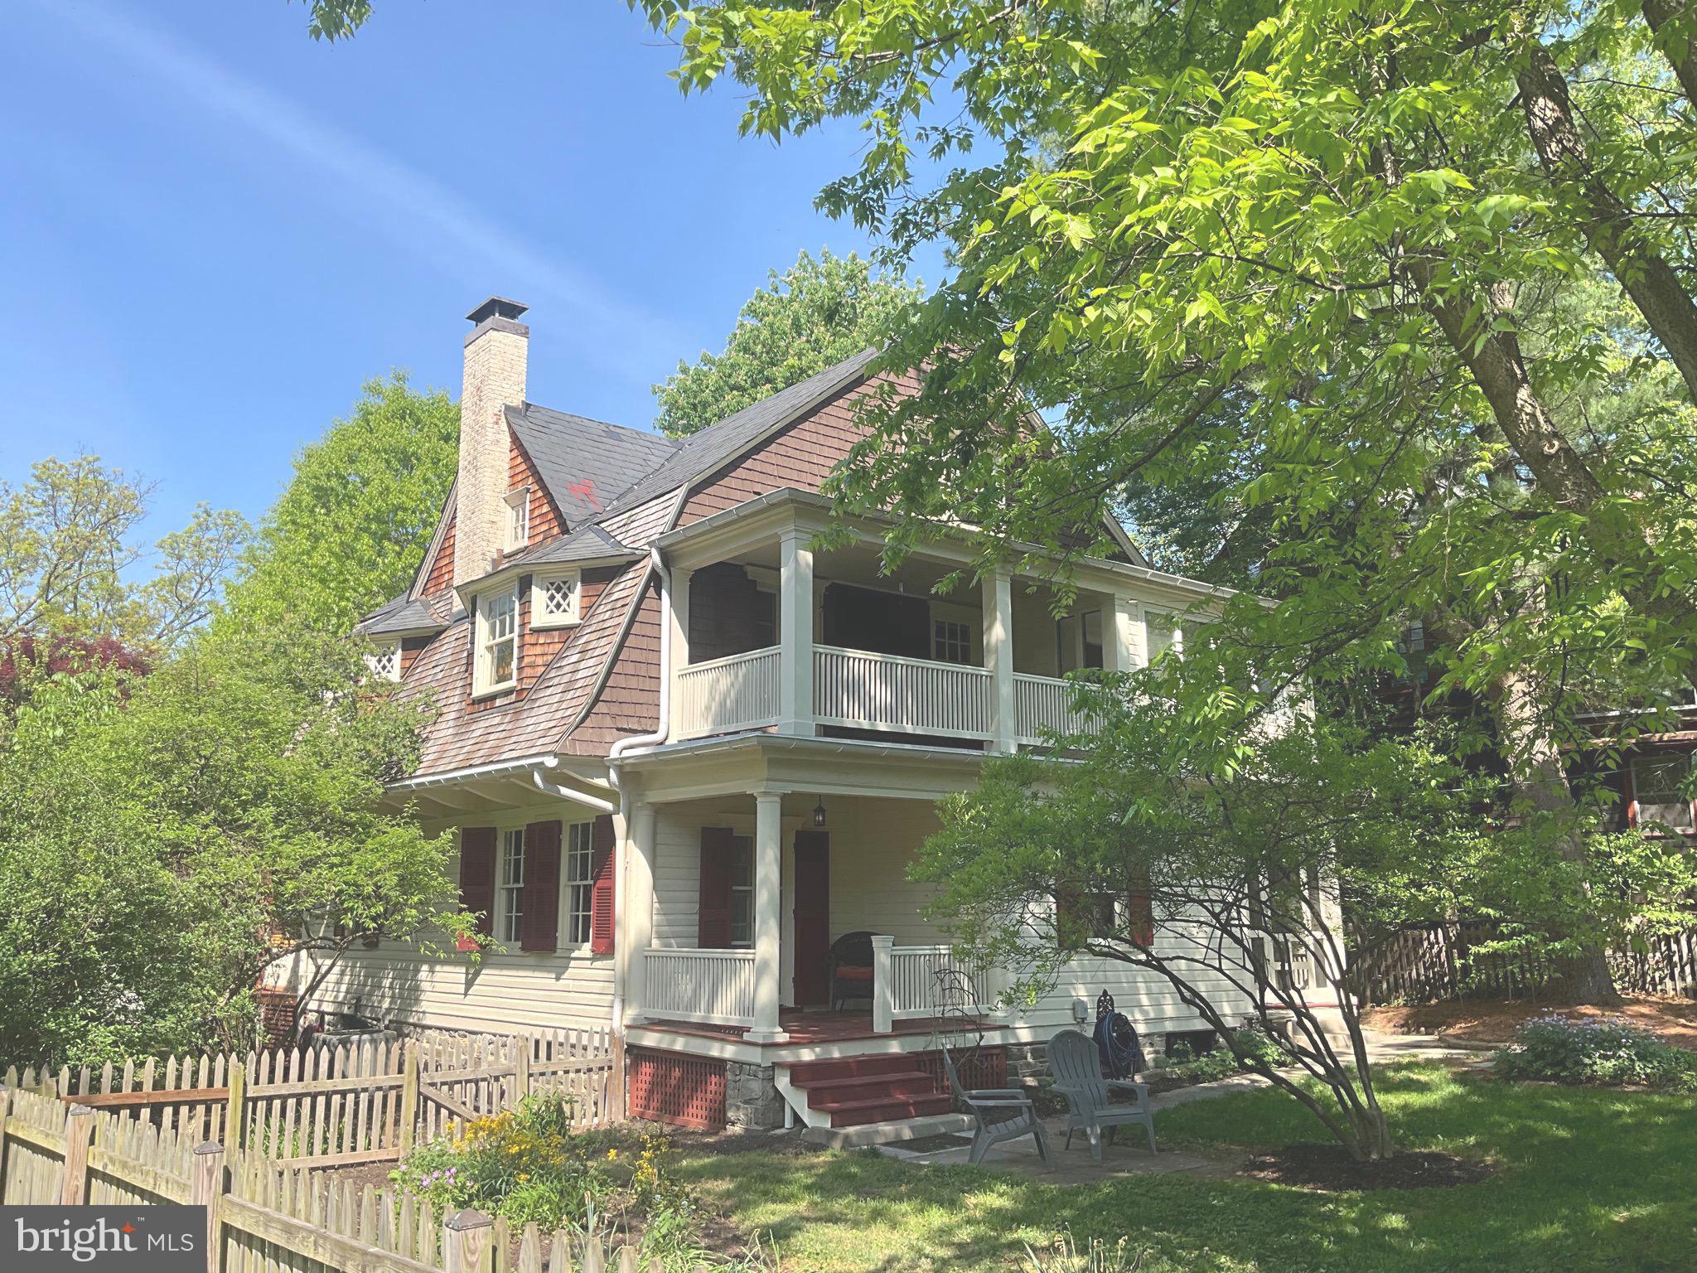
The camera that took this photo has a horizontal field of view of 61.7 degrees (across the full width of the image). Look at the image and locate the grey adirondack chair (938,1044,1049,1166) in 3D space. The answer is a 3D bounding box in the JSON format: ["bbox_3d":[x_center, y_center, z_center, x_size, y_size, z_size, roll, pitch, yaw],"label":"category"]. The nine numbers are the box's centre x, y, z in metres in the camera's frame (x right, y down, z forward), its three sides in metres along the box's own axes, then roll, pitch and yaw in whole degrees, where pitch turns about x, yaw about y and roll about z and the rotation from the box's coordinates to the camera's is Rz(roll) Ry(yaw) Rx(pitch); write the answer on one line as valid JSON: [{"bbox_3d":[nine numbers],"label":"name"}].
[{"bbox_3d":[1.146,3.618,11.024,0.850,0.935,0.740,0,-11,1],"label":"grey adirondack chair"}]

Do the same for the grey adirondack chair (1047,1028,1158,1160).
[{"bbox_3d":[2.061,3.756,11.740,0.740,0.935,0.850,4,-12,-22],"label":"grey adirondack chair"}]

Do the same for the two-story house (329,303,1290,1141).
[{"bbox_3d":[-0.840,0.740,21.240,11.230,10.500,12.970,9,-14,-39],"label":"two-story house"}]

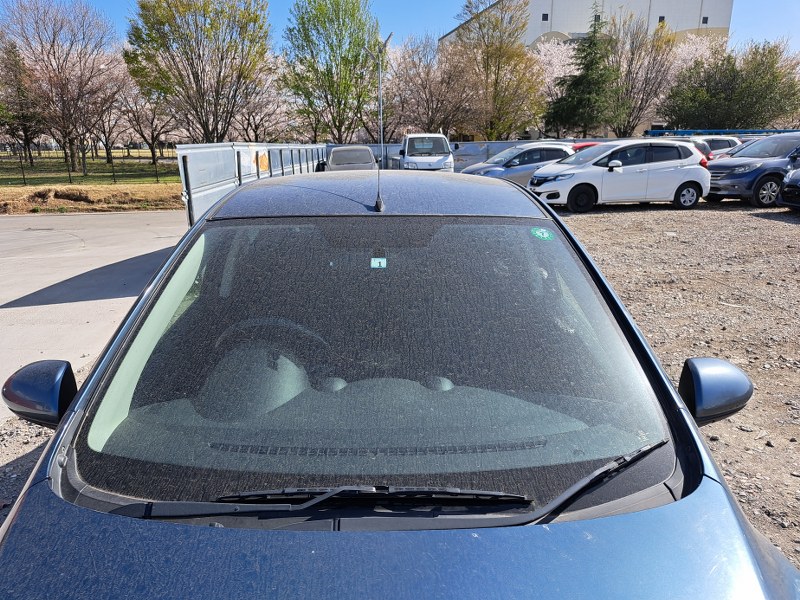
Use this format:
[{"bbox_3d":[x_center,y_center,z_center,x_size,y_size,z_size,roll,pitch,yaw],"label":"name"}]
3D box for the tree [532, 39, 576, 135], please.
[{"bbox_3d":[11.629,-15.330,41.376,3.650,7.640,3.650,-1,17,0],"label":"tree"}]

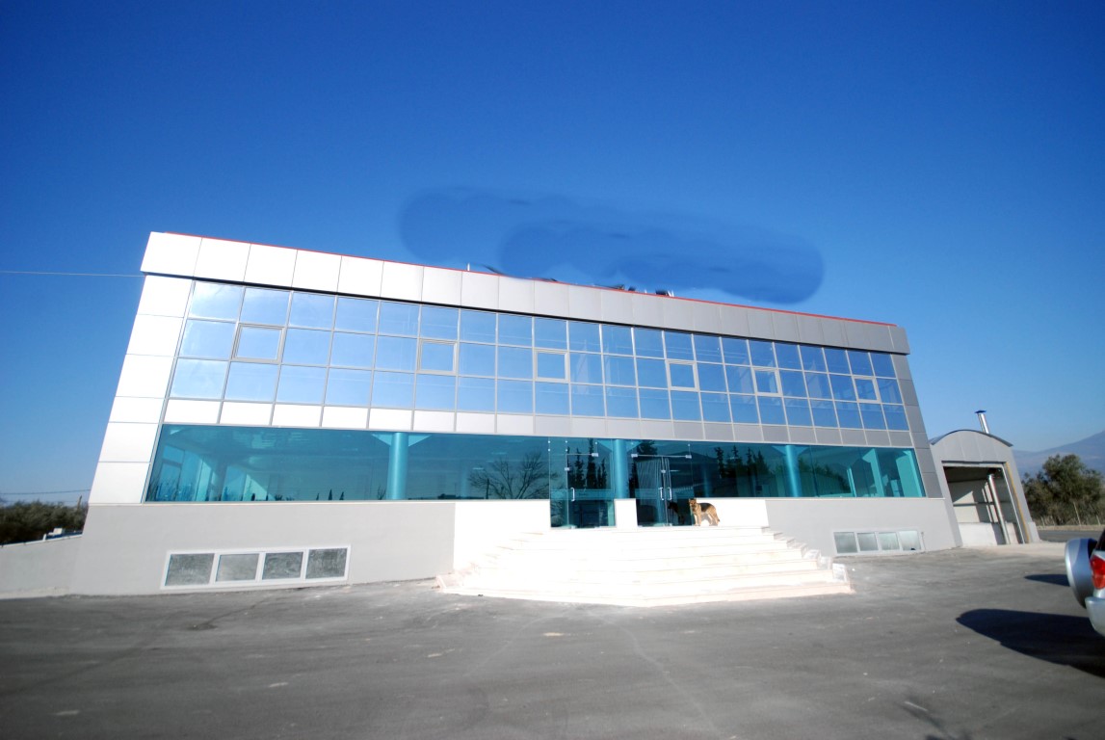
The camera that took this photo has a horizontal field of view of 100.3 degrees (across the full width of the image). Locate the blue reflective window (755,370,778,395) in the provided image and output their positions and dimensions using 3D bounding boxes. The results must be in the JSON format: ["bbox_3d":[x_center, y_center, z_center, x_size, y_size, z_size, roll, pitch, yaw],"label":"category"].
[{"bbox_3d":[8.053,0.451,17.297,1.056,0.972,0.080,4,-19,-16],"label":"blue reflective window"}]

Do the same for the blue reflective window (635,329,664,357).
[{"bbox_3d":[3.426,-0.940,16.305,1.128,1.038,0.080,4,-18,-16],"label":"blue reflective window"}]

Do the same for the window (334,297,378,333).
[{"bbox_3d":[-5.731,-1.595,13.582,1.142,1.048,0.080,4,-18,-16],"label":"window"}]

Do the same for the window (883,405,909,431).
[{"bbox_3d":[14.405,2.007,19.360,1.212,1.121,0.080,4,-18,-16],"label":"window"}]

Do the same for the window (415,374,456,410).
[{"bbox_3d":[-3.412,0.661,13.572,1.142,1.042,0.080,4,-18,-16],"label":"window"}]

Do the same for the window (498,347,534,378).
[{"bbox_3d":[-1.150,-0.209,14.561,1.131,1.031,0.080,4,-18,-16],"label":"window"}]

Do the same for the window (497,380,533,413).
[{"bbox_3d":[-1.142,0.834,14.346,1.116,1.044,0.080,4,-19,-16],"label":"window"}]

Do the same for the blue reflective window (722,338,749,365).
[{"bbox_3d":[6.882,-0.688,17.283,1.128,1.038,0.080,4,-18,-16],"label":"blue reflective window"}]

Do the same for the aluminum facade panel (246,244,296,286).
[{"bbox_3d":[-8.063,-2.957,13.262,1.188,1.188,0.100,4,-18,-16],"label":"aluminum facade panel"}]

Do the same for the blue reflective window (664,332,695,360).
[{"bbox_3d":[4.431,-0.818,16.070,1.114,1.021,0.060,4,-18,-16],"label":"blue reflective window"}]

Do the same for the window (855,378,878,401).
[{"bbox_3d":[12.242,0.763,17.955,1.114,1.015,0.060,4,-18,-16],"label":"window"}]

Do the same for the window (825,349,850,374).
[{"bbox_3d":[11.489,-0.353,18.587,1.128,1.038,0.080,4,-18,-16],"label":"window"}]

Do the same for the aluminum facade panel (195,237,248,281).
[{"bbox_3d":[-9.598,-3.165,13.468,1.238,1.225,0.080,4,-18,-16],"label":"aluminum facade panel"}]

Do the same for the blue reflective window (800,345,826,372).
[{"bbox_3d":[10.336,-0.442,18.293,1.116,1.044,0.080,4,-19,-16],"label":"blue reflective window"}]

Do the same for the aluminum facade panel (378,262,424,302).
[{"bbox_3d":[-4.608,-2.707,14.243,1.188,1.188,0.100,4,-18,-16],"label":"aluminum facade panel"}]

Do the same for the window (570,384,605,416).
[{"bbox_3d":[1.158,1.007,15.007,1.152,1.055,0.100,4,-18,-16],"label":"window"}]

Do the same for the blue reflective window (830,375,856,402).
[{"bbox_3d":[11.510,0.695,18.256,1.165,1.071,0.080,4,-18,-16],"label":"blue reflective window"}]

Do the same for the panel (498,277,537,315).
[{"bbox_3d":[-1.153,-2.457,15.224,1.188,1.188,0.100,4,-18,-16],"label":"panel"}]

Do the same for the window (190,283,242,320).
[{"bbox_3d":[-9.158,-1.844,12.612,1.142,1.048,0.080,4,-18,-16],"label":"window"}]

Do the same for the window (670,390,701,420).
[{"bbox_3d":[4.583,1.241,15.835,1.142,1.042,0.080,4,-18,-16],"label":"window"}]

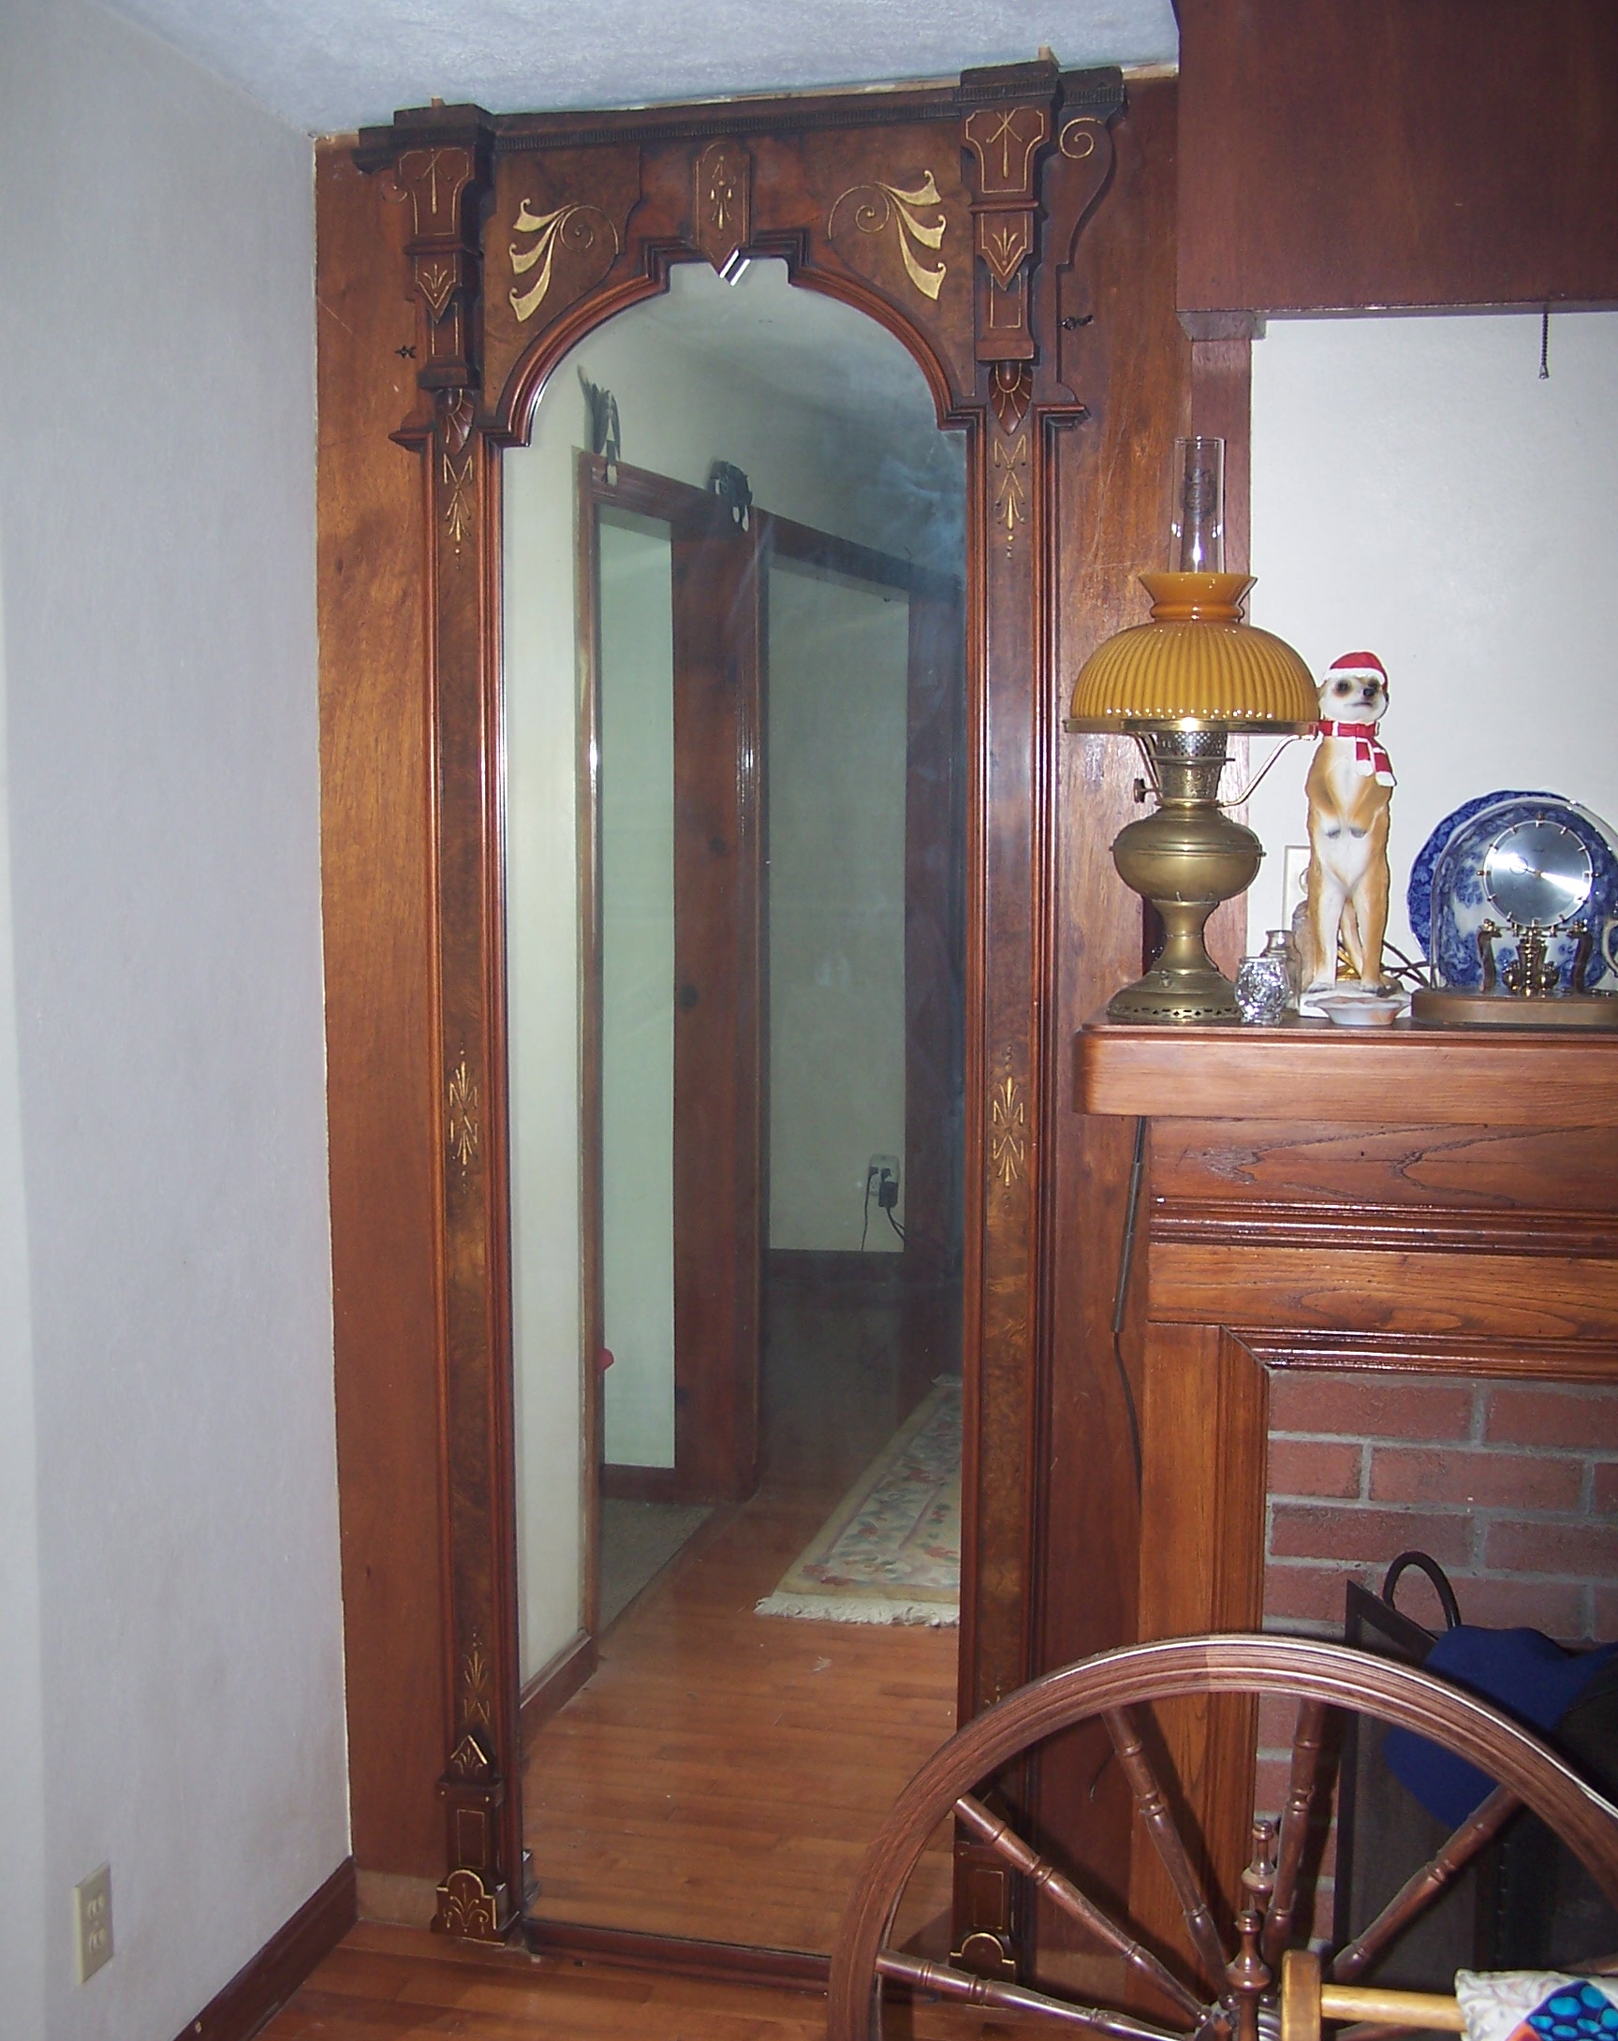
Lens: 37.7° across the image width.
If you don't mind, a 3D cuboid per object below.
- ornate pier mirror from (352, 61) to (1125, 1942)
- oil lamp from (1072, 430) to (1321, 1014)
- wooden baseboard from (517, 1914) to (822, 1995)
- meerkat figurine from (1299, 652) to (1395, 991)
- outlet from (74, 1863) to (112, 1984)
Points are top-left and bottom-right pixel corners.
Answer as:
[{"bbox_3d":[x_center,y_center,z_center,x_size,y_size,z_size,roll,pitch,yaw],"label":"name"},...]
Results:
[{"bbox_3d":[-0.111,0.085,3.004,0.975,2.395,0.140,2,7,14],"label":"ornate pier mirror"},{"bbox_3d":[0.389,-0.296,2.420,0.255,0.586,0.255,2,7,14],"label":"oil lamp"},{"bbox_3d":[-0.111,1.258,3.173,0.580,0.042,0.032,2,7,14],"label":"wooden baseboard"},{"bbox_3d":[0.557,-0.199,2.452,0.102,0.360,0.110,1,7,6],"label":"meerkat figurine"},{"bbox_3d":[-0.798,1.015,2.663,0.008,0.115,0.070,2,7,14],"label":"outlet"}]

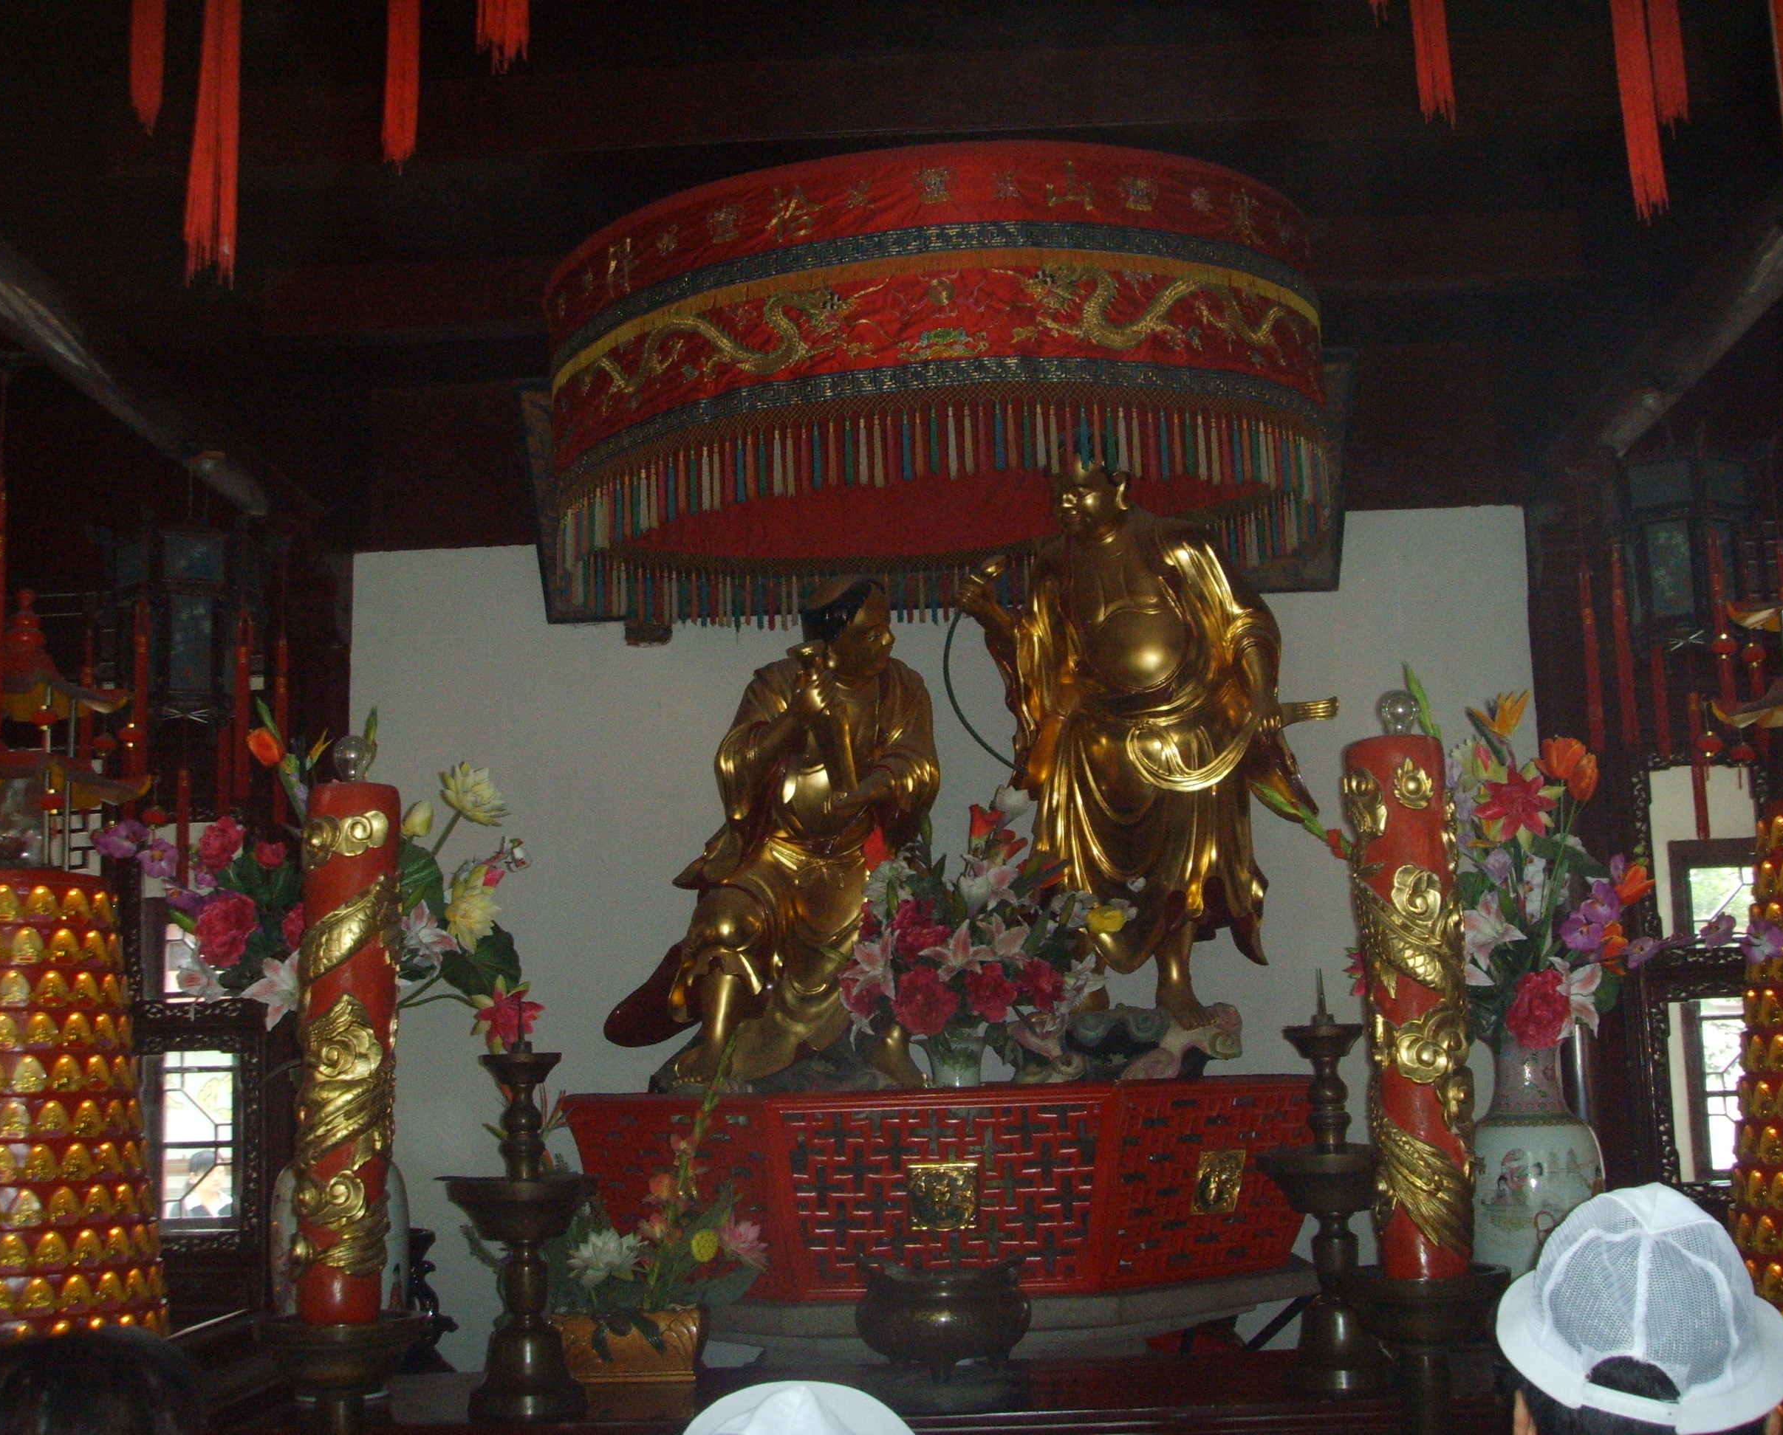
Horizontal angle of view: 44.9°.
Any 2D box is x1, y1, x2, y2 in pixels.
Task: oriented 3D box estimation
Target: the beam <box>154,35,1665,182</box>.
[{"bbox_3d":[-0.092,-1.559,5.597,3.890,0.205,0.160,-2,-9,2],"label":"beam"}]

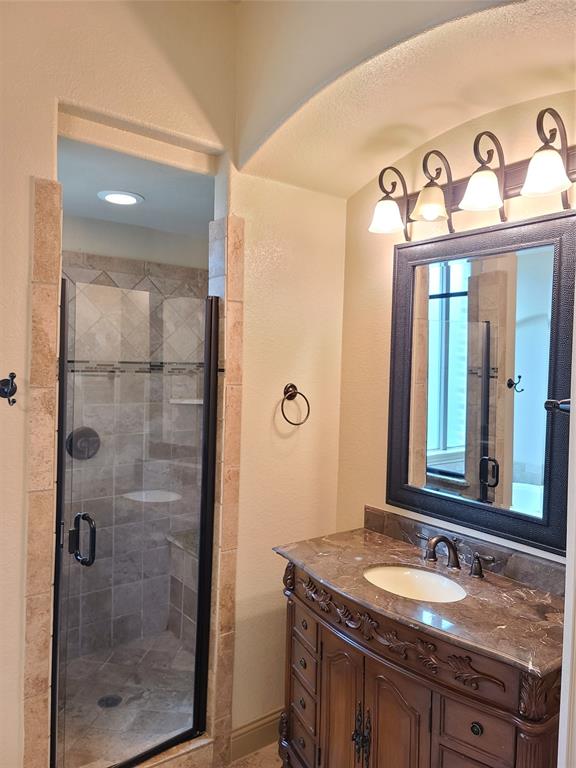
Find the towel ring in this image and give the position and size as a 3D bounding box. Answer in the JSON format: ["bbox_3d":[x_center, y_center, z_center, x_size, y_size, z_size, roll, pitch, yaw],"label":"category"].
[{"bbox_3d":[0.026,0.090,2.407,0.156,0.182,0.062,1,2,-37],"label":"towel ring"}]

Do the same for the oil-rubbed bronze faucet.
[{"bbox_3d":[0.549,0.595,1.955,0.158,0.130,0.055,1,2,-37],"label":"oil-rubbed bronze faucet"}]

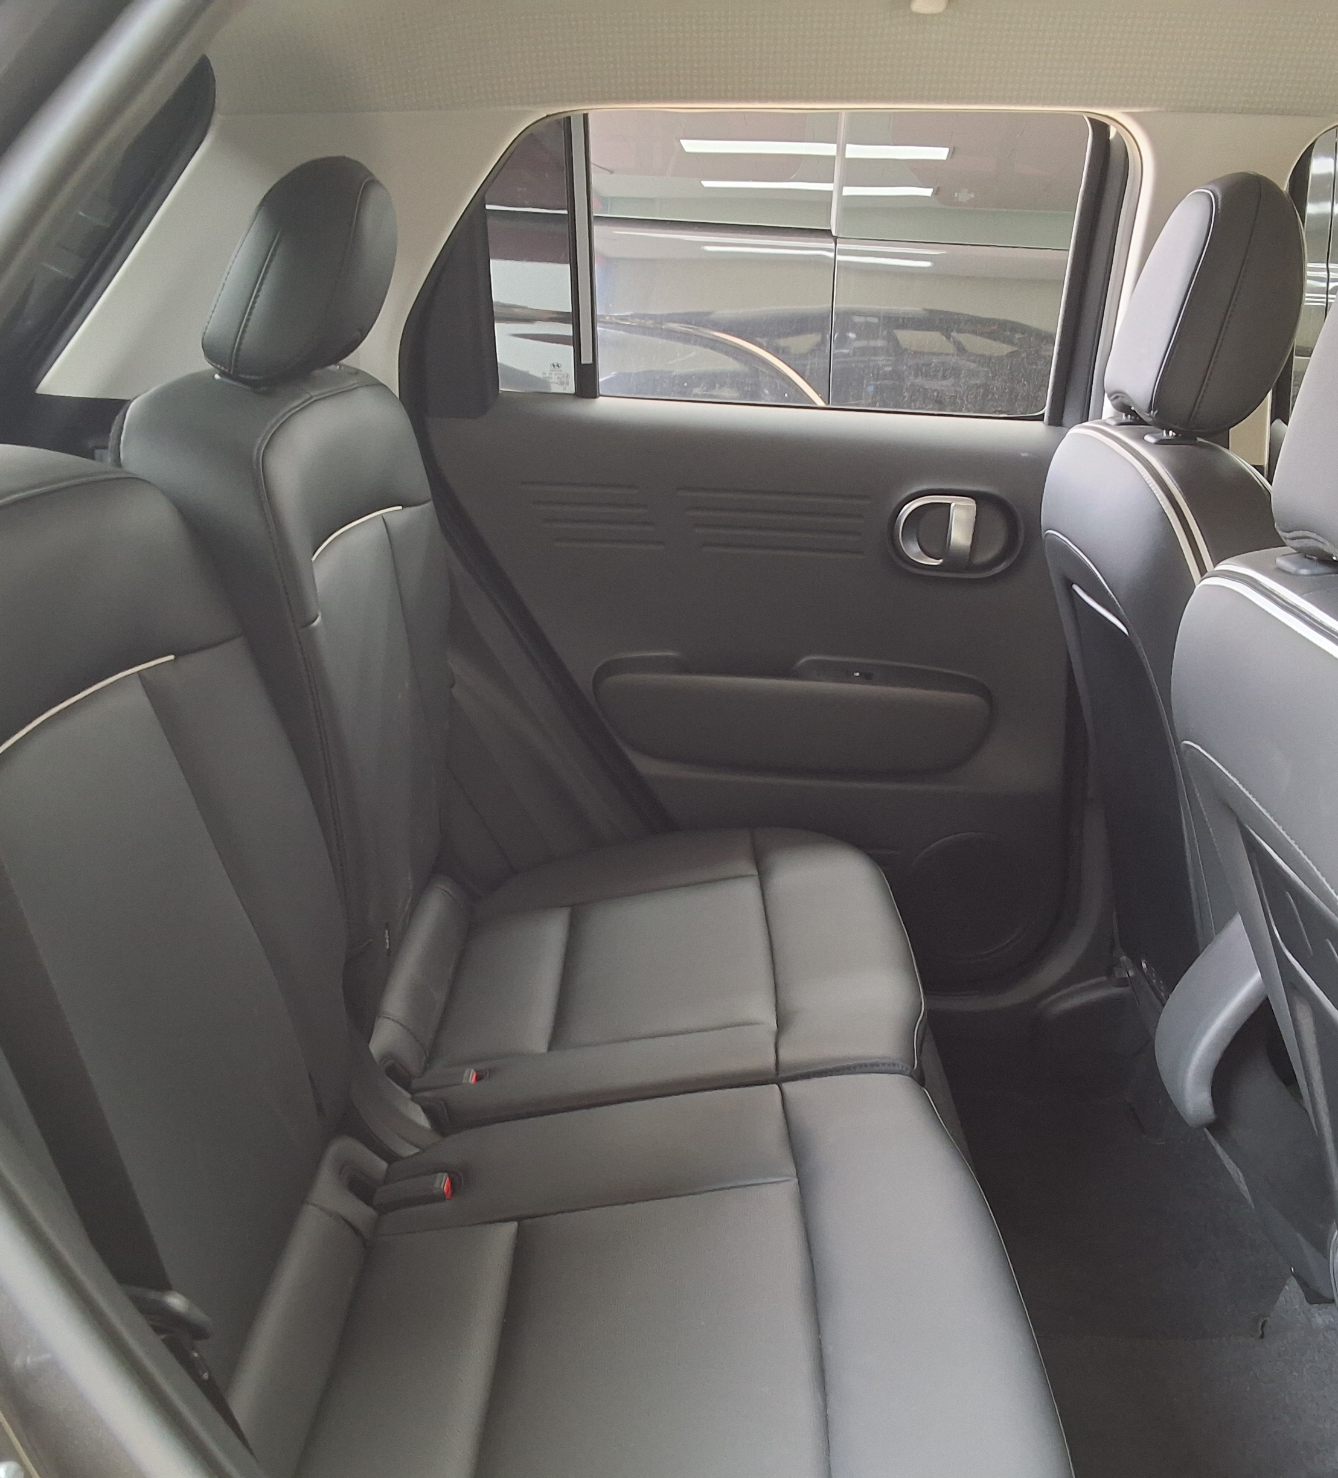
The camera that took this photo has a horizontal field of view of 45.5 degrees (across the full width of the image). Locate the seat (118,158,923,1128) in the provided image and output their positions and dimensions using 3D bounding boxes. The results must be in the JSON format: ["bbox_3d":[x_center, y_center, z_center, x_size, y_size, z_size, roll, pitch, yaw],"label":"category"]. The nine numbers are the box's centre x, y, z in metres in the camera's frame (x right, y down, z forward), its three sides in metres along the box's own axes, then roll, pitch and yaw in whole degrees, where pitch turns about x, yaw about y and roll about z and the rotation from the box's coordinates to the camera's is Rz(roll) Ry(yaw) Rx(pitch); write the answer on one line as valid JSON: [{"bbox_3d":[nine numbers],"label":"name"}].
[{"bbox_3d":[-0.098,-0.028,1.492,0.650,0.985,0.590,0,16,1],"label":"seat"}]

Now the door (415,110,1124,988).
[{"bbox_3d":[0.115,-0.167,1.835,0.790,1.060,0.180,0,16,1],"label":"door"}]

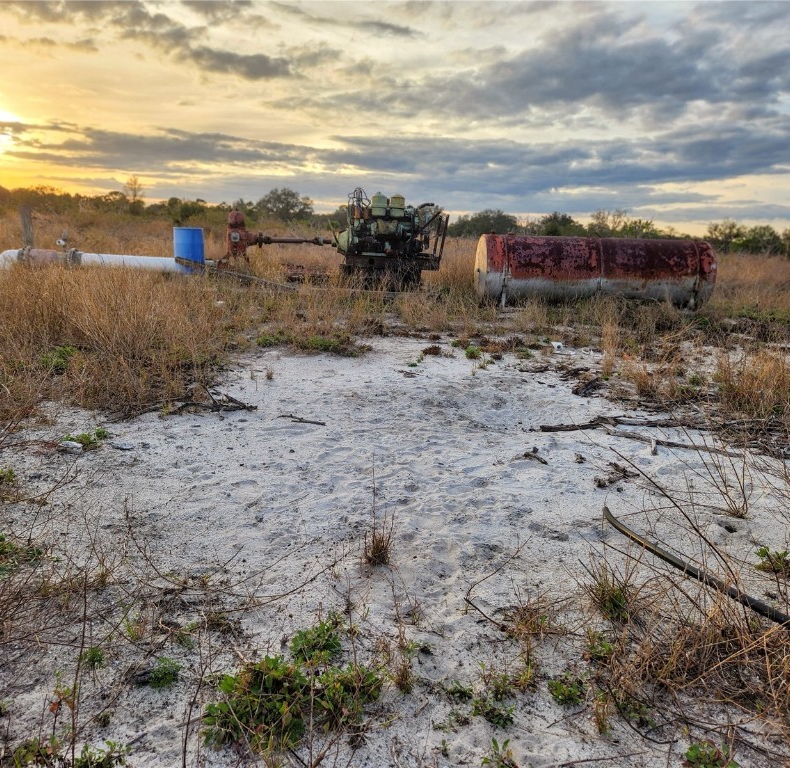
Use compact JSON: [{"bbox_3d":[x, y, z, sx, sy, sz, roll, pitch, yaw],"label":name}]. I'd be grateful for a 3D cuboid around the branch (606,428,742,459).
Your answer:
[{"bbox_3d":[1.923,0.417,4.714,0.908,0.090,0.150,8,13,21],"label":"branch"}]

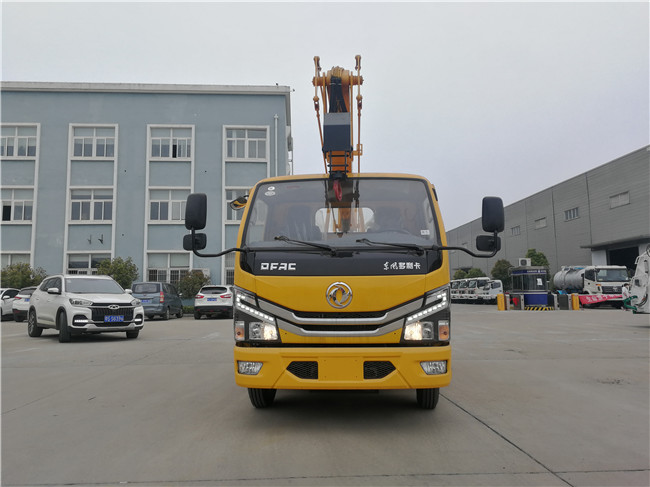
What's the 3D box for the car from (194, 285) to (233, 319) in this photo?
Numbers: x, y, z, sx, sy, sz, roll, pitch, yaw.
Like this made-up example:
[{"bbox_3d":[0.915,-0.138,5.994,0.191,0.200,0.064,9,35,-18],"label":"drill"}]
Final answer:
[{"bbox_3d":[-5.622,3.130,27.028,1.810,1.650,4.450,0,-6,-3],"label":"car"}]

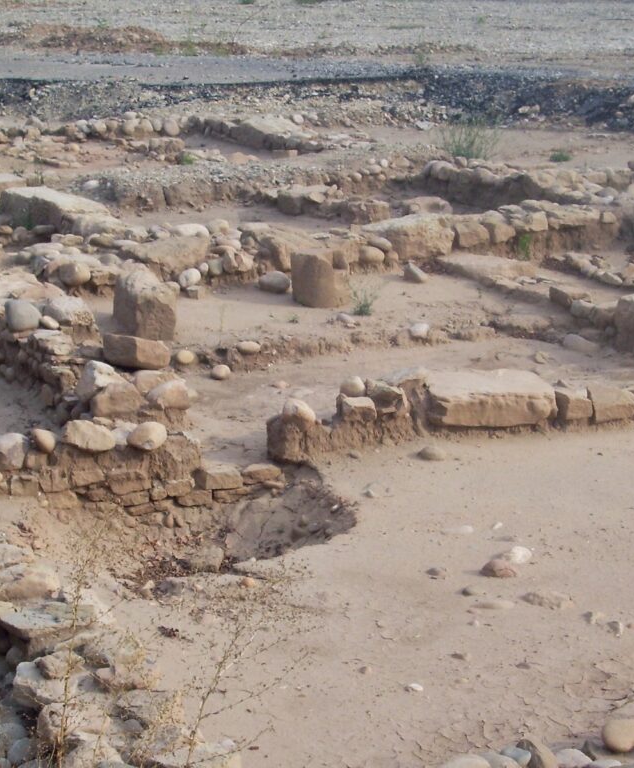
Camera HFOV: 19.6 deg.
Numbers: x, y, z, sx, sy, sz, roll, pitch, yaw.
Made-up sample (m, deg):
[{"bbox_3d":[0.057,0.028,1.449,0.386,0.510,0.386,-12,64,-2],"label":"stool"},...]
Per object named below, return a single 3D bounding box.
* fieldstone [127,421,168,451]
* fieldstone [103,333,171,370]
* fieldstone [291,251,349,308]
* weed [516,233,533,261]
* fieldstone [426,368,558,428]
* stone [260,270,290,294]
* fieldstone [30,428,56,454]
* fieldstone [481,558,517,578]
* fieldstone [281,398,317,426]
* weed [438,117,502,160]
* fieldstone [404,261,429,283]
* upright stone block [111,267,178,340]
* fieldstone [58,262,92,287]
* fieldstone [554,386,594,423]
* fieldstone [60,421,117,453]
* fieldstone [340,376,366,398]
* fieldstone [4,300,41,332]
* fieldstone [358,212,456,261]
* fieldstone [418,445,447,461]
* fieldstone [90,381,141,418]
[{"bbox_3d":[-0.980,0.281,10.578,0.225,0.160,0.195,0,15,0],"label":"fieldstone"},{"bbox_3d":[-1.265,-0.262,12.905,0.410,0.200,0.280,3,15,12],"label":"fieldstone"},{"bbox_3d":[0.029,-0.886,15.400,0.480,0.420,0.480,0,17,0],"label":"fieldstone"},{"bbox_3d":[1.923,-1.275,17.000,0.160,0.240,0.130,0,16,0],"label":"weed"},{"bbox_3d":[1.213,0.097,12.850,0.820,0.220,0.580,-2,17,-6],"label":"fieldstone"},{"bbox_3d":[-0.343,-0.861,15.111,0.265,0.170,0.210,0,15,0],"label":"stone"},{"bbox_3d":[-1.726,0.362,11.550,0.155,0.150,0.145,0,17,0],"label":"fieldstone"},{"bbox_3d":[0.944,0.954,9.487,0.185,0.085,0.150,0,17,0],"label":"fieldstone"},{"bbox_3d":[-0.104,0.139,10.857,0.205,0.150,0.175,0,15,0],"label":"fieldstone"},{"bbox_3d":[1.848,-2.988,22.152,0.720,0.460,0.620,0,15,0],"label":"weed"},{"bbox_3d":[0.813,-0.919,14.990,0.200,0.165,0.170,0,17,0],"label":"fieldstone"},{"bbox_3d":[-1.353,-0.647,14.450,0.380,0.460,0.500,-6,17,-19],"label":"upright stone block"},{"bbox_3d":[-1.922,-0.896,14.570,0.270,0.200,0.220,0,15,0],"label":"fieldstone"},{"bbox_3d":[1.653,0.132,11.820,0.165,0.140,0.230,-2,17,-8],"label":"fieldstone"},{"bbox_3d":[-1.289,0.296,10.344,0.305,0.170,0.220,5,18,14],"label":"fieldstone"},{"bbox_3d":[0.236,0.017,12.200,0.160,0.130,0.145,0,17,0],"label":"fieldstone"},{"bbox_3d":[-2.017,-0.469,12.562,0.250,0.215,0.230,0,17,0],"label":"fieldstone"},{"bbox_3d":[0.846,-1.370,17.150,0.760,0.340,0.380,-7,18,-21],"label":"fieldstone"},{"bbox_3d":[0.759,0.450,12.050,0.175,0.085,0.150,0,17,0],"label":"fieldstone"},{"bbox_3d":[-1.230,0.062,11.221,0.300,0.210,0.250,0,15,0],"label":"fieldstone"}]

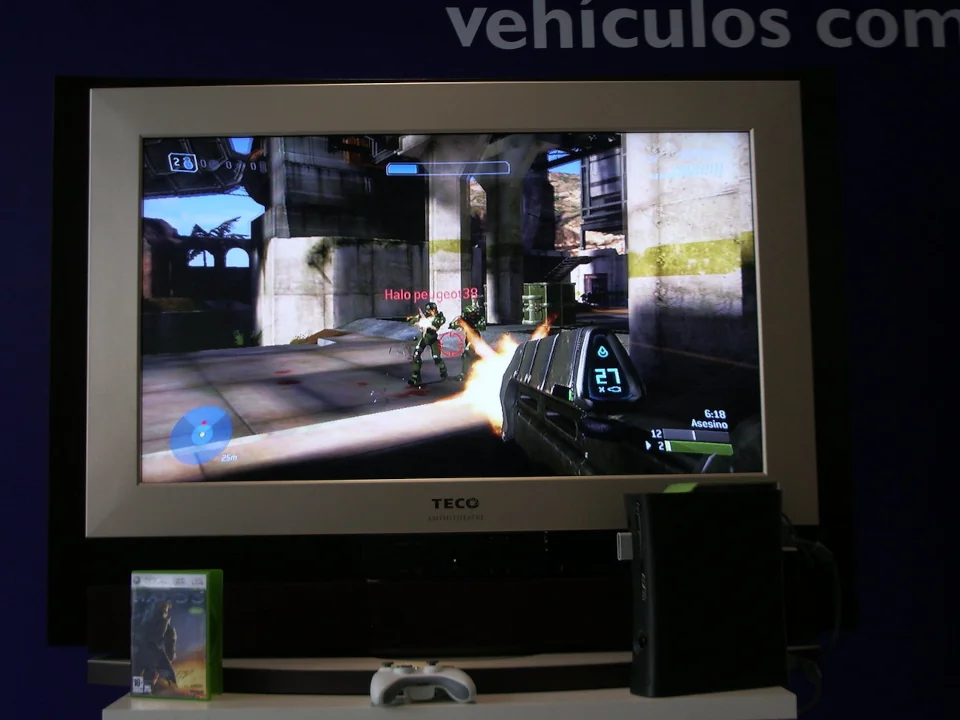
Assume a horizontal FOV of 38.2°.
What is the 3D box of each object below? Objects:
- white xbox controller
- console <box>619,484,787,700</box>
[{"bbox_3d":[-0.086,0.474,2.050,0.153,0.058,0.105,0,-6,-9],"label":"white xbox controller"},{"bbox_3d":[0.346,0.351,2.146,0.258,0.309,0.083,2,-6,-30],"label":"console"}]

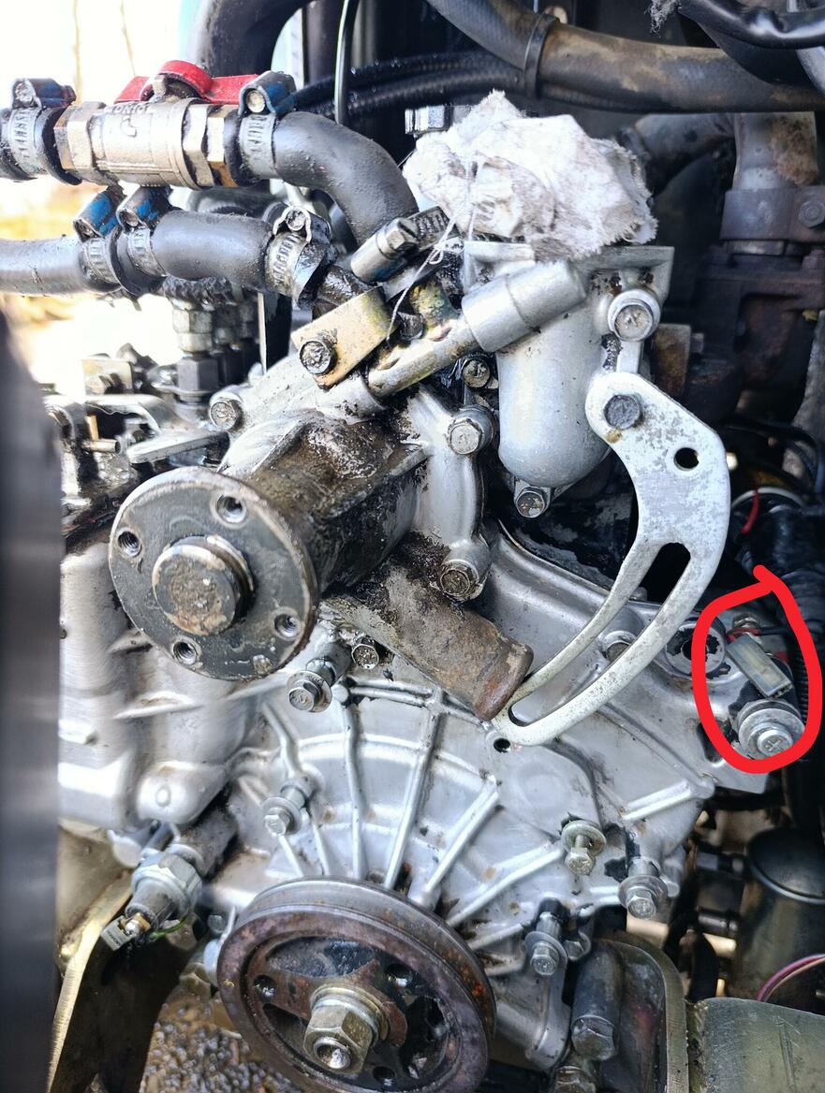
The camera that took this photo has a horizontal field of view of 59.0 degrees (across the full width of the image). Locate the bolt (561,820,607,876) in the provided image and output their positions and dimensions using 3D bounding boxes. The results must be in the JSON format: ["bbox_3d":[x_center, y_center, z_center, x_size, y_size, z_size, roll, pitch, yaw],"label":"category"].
[{"bbox_3d":[0.084,0.150,0.360,0.022,0.022,0.021,6,23,14],"label":"bolt"}]

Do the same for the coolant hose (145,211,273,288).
[{"bbox_3d":[-0.079,-0.115,0.281,0.053,0.027,0.027,12,24,6],"label":"coolant hose"}]

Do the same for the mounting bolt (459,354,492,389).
[{"bbox_3d":[0.028,-0.075,0.314,0.014,0.014,0.011,6,23,14],"label":"mounting bolt"}]

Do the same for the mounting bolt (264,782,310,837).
[{"bbox_3d":[-0.067,0.138,0.384,0.022,0.022,0.026,6,23,14],"label":"mounting bolt"}]

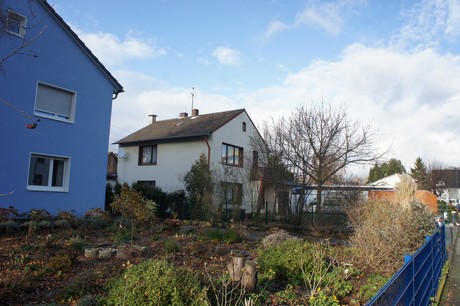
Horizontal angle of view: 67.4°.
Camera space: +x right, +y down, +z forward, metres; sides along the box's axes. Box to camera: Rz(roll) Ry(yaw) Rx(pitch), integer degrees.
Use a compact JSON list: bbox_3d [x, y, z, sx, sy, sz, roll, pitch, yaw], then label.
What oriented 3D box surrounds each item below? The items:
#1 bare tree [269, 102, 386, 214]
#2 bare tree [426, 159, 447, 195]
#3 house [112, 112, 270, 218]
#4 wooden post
[{"bbox_3d":[5.957,0.505,21.500,7.100,7.393,6.700,1,-8,0],"label":"bare tree"},{"bbox_3d":[26.958,4.507,45.000,2.600,7.101,2.600,1,-8,0],"label":"bare tree"},{"bbox_3d":[-3.107,0.880,30.070,10.302,8.493,9.501,-4,-9,33],"label":"house"},{"bbox_3d":[0.186,1.726,5.120,0.440,0.569,0.340,1,-8,0],"label":"wooden post"}]

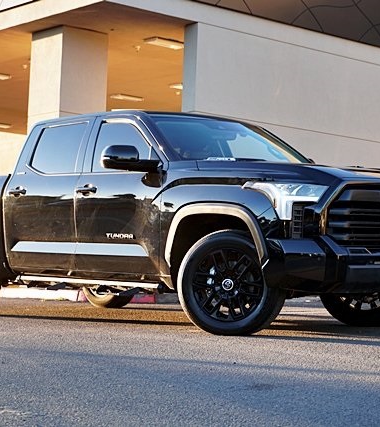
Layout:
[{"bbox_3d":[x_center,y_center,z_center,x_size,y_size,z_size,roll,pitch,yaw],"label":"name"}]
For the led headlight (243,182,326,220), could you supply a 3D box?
[{"bbox_3d":[0.726,-0.086,8.185,0.360,0.300,0.580,2,-3,-43],"label":"led headlight"}]

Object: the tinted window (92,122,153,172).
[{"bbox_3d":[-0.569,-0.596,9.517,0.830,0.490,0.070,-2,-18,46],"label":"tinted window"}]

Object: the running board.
[{"bbox_3d":[-0.920,0.616,9.579,0.130,0.080,2.030,2,-3,-43],"label":"running board"}]

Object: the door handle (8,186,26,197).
[{"bbox_3d":[-1.650,-0.208,10.361,0.070,0.075,0.260,2,-3,-43],"label":"door handle"}]

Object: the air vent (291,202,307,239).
[{"bbox_3d":[0.802,0.050,8.005,0.110,0.270,0.090,2,-3,-43],"label":"air vent"}]

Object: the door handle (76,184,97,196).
[{"bbox_3d":[-0.917,-0.205,9.588,0.070,0.075,0.260,2,-3,-43],"label":"door handle"}]

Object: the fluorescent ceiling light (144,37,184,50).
[{"bbox_3d":[-0.316,-2.569,16.324,0.660,0.070,0.360,5,-4,-41],"label":"fluorescent ceiling light"}]

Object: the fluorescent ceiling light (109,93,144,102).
[{"bbox_3d":[-1.194,-2.300,21.372,0.660,0.070,0.360,5,-4,-41],"label":"fluorescent ceiling light"}]

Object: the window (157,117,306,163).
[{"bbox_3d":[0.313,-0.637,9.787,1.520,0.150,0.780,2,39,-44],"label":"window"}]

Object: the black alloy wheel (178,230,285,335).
[{"bbox_3d":[0.316,0.542,8.438,0.815,0.815,0.275,0,-2,13],"label":"black alloy wheel"}]

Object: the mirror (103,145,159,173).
[{"bbox_3d":[-0.488,-0.440,8.920,0.420,0.210,0.200,2,-3,-43],"label":"mirror"}]

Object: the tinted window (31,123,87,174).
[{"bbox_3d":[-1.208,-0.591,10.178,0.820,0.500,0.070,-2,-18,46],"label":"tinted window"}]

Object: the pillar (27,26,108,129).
[{"bbox_3d":[-1.844,-0.786,16.008,0.775,3.770,0.785,5,-4,-41],"label":"pillar"}]

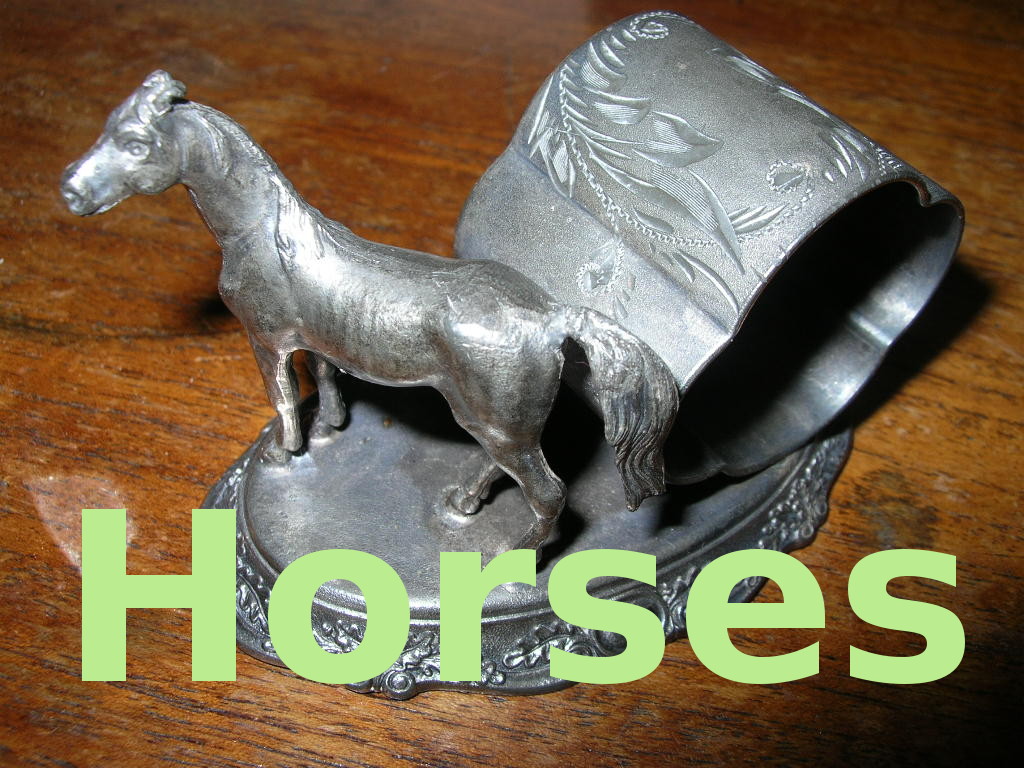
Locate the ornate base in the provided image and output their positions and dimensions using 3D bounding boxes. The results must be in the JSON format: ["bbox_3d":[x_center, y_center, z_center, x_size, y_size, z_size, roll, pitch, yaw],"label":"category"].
[{"bbox_3d":[0.004,0.009,0.145,0.094,0.009,0.061,-17,51,-14],"label":"ornate base"}]

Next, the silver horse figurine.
[{"bbox_3d":[-0.015,-0.005,0.114,0.067,0.058,0.016,18,51,15],"label":"silver horse figurine"}]

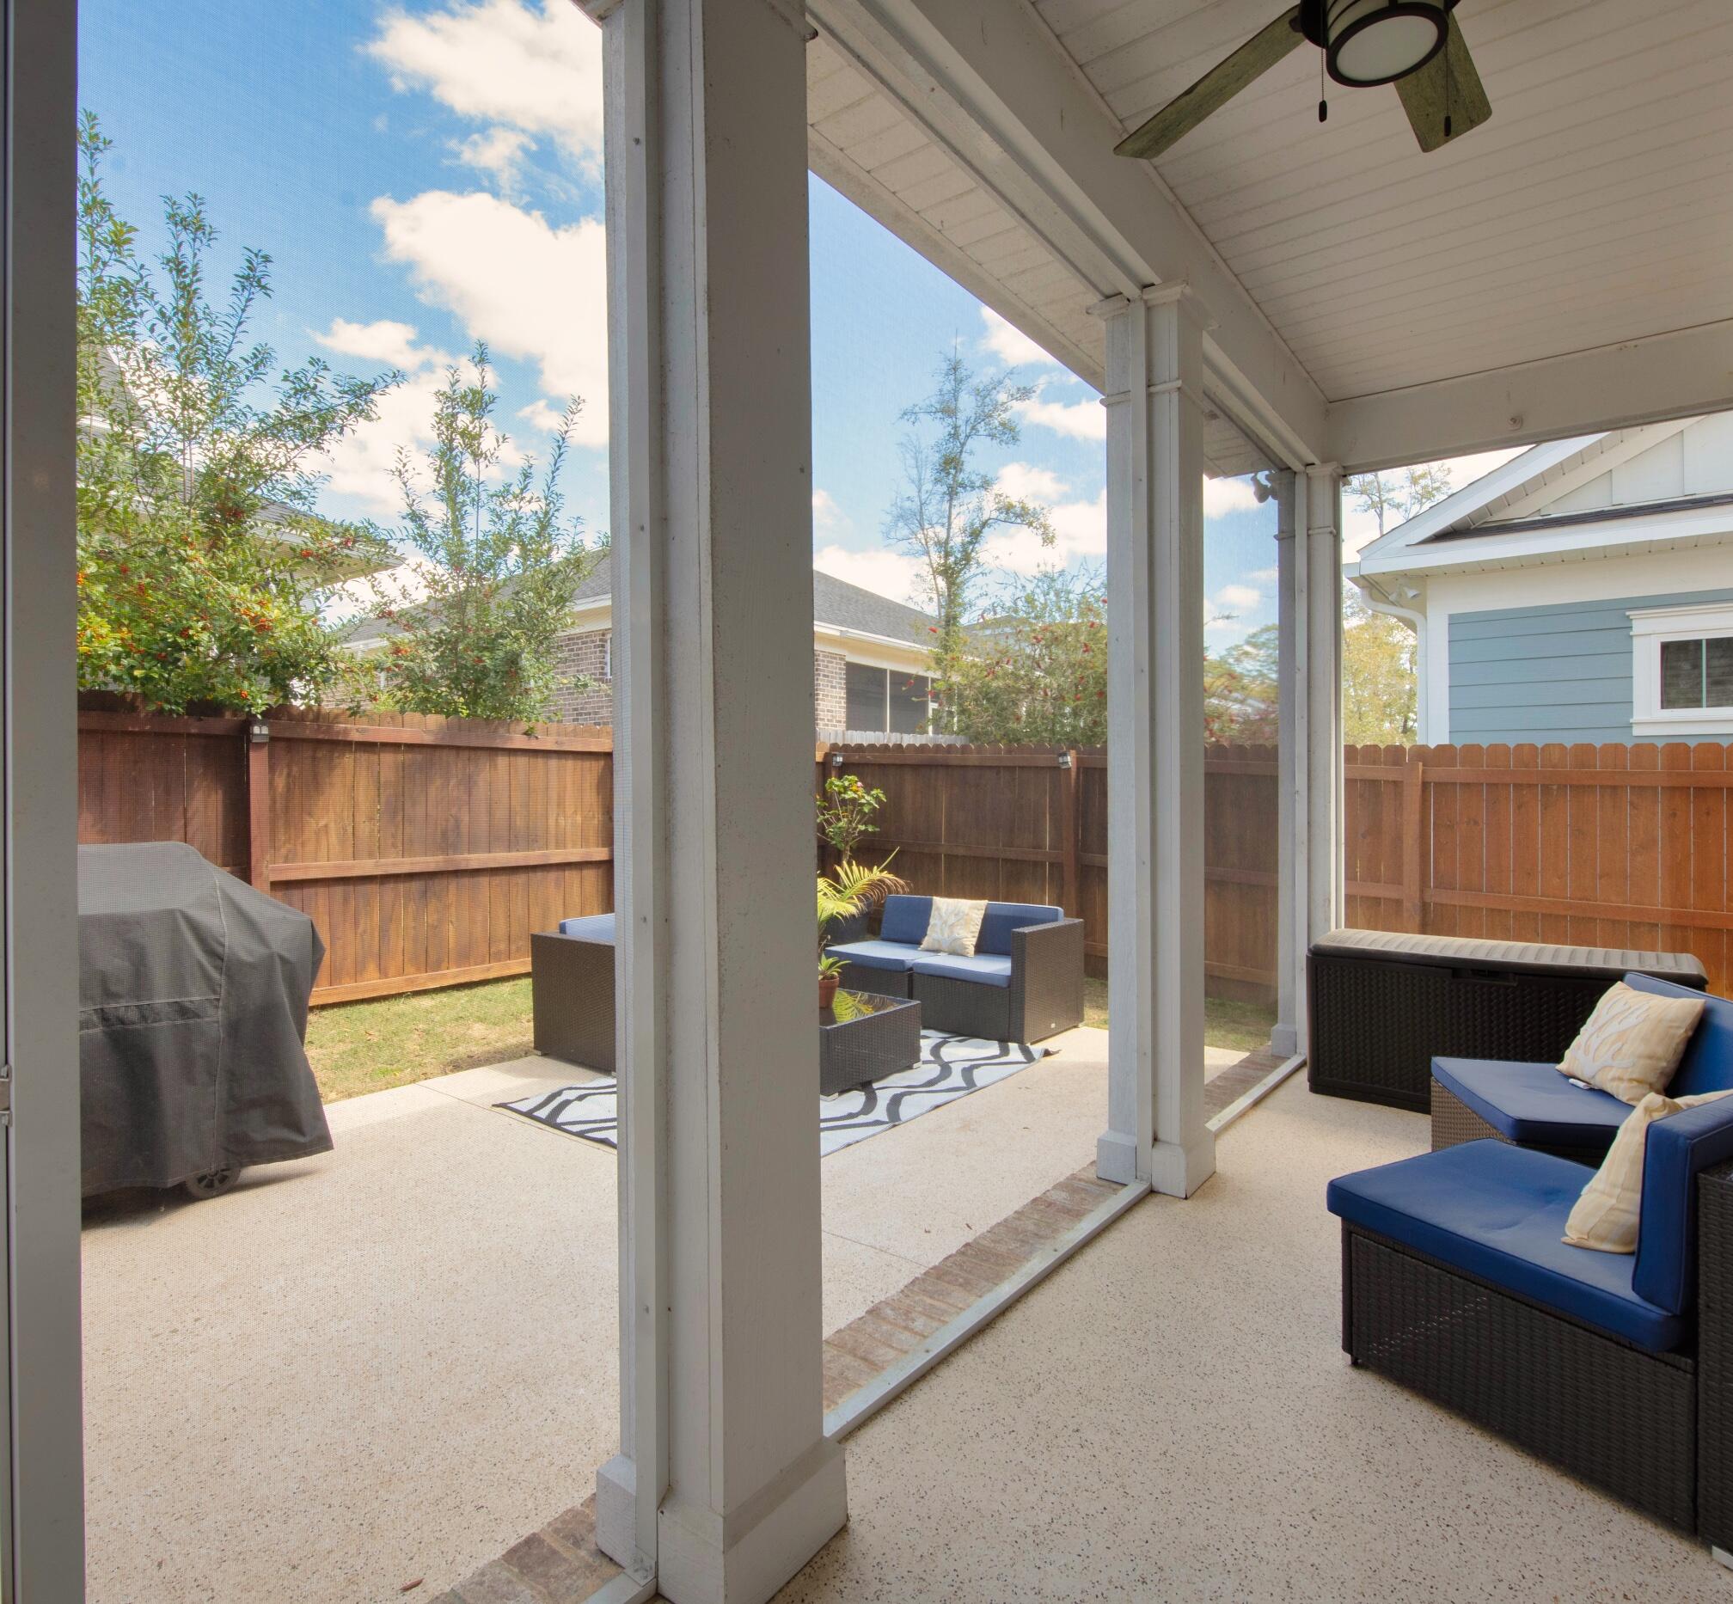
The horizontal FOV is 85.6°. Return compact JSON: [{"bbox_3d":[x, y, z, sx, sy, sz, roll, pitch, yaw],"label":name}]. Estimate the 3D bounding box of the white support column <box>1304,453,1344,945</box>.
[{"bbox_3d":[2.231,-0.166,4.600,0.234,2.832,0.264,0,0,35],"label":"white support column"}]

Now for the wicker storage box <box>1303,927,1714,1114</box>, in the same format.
[{"bbox_3d":[2.593,0.928,3.871,1.260,0.645,0.586,0,0,37],"label":"wicker storage box"}]

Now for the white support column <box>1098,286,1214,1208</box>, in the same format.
[{"bbox_3d":[0.967,-0.182,3.125,0.278,2.861,0.269,0,0,35],"label":"white support column"}]

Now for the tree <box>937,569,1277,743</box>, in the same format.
[{"bbox_3d":[2.320,-0.400,8.800,3.000,3.500,2.400,0,0,15],"label":"tree"}]

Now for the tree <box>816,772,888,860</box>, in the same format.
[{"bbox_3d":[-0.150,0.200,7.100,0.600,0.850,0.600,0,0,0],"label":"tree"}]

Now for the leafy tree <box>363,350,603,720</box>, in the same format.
[{"bbox_3d":[-3.130,-1.150,7.600,1.850,4.800,1.800,0,0,-22],"label":"leafy tree"}]

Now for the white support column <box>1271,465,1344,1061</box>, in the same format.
[{"bbox_3d":[2.200,-0.182,4.621,0.278,2.861,0.269,0,0,35],"label":"white support column"}]

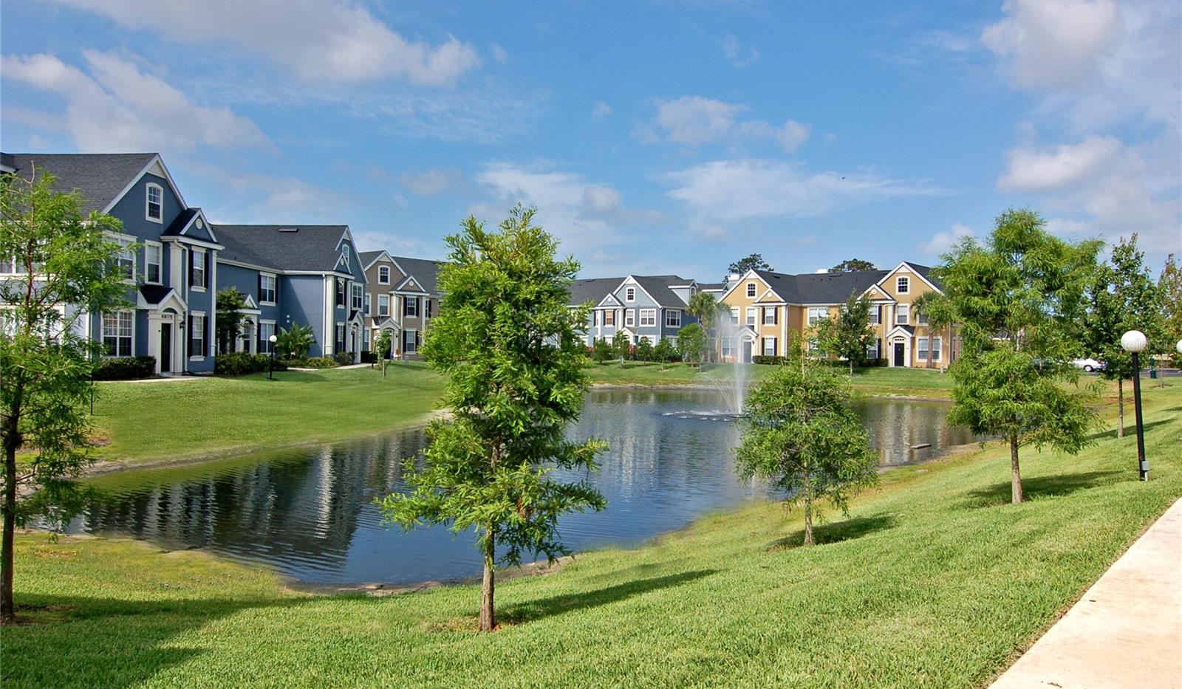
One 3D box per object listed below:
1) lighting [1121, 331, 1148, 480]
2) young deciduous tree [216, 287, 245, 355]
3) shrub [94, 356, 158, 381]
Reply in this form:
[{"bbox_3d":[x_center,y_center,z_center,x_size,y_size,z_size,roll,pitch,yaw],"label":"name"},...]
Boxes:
[{"bbox_3d":[7.597,0.846,12.297,0.310,2.080,0.310,-4,-3,40],"label":"lighting"},{"bbox_3d":[-17.680,-0.809,43.300,1.750,3.990,1.750,1,0,4],"label":"young deciduous tree"},{"bbox_3d":[-17.580,0.885,33.400,1.050,0.900,2.800,1,0,4],"label":"shrub"}]

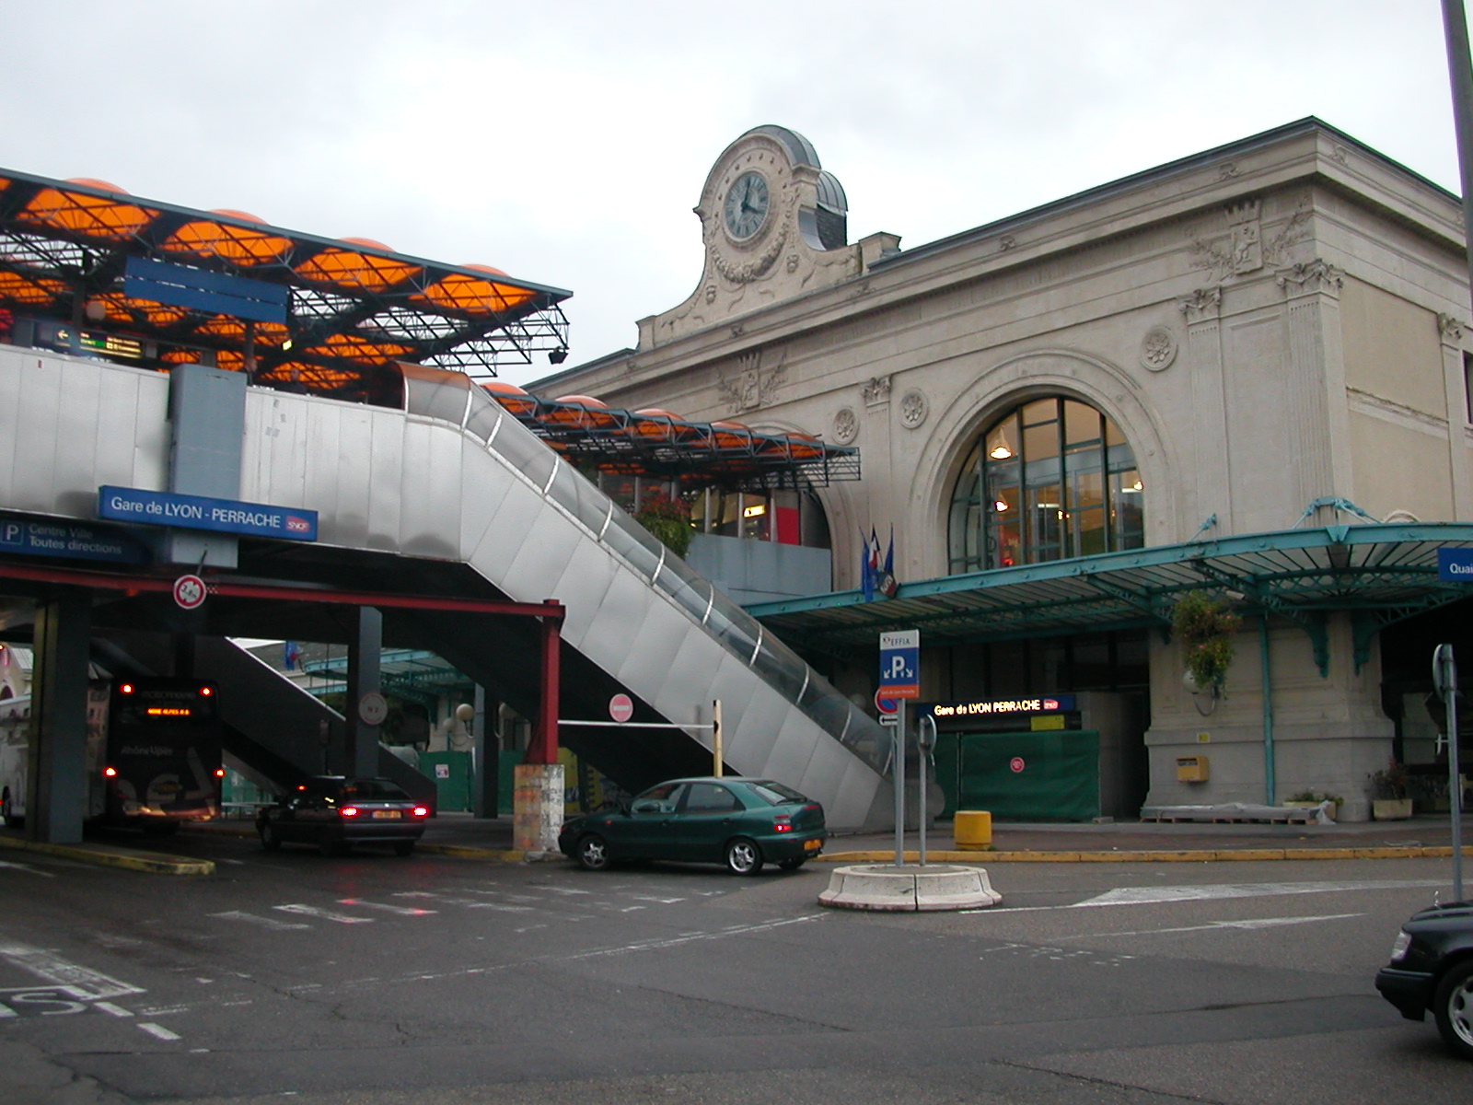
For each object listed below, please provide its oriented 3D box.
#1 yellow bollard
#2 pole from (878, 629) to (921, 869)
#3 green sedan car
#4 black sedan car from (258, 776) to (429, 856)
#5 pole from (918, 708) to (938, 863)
[{"bbox_3d":[4.074,4.838,27.417,0.652,0.653,0.652,0,-8,0],"label":"yellow bollard"},{"bbox_3d":[1.890,2.278,18.295,0.510,2.745,0.130,-6,-10,38],"label":"pole"},{"bbox_3d":[-0.710,4.183,24.313,4.190,1.420,1.750,-4,-9,26],"label":"green sedan car"},{"bbox_3d":[-7.453,4.879,29.420,1.750,1.420,4.450,6,-10,-36],"label":"black sedan car"},{"bbox_3d":[2.181,2.755,18.304,0.130,1.748,0.450,3,-8,-19],"label":"pole"}]

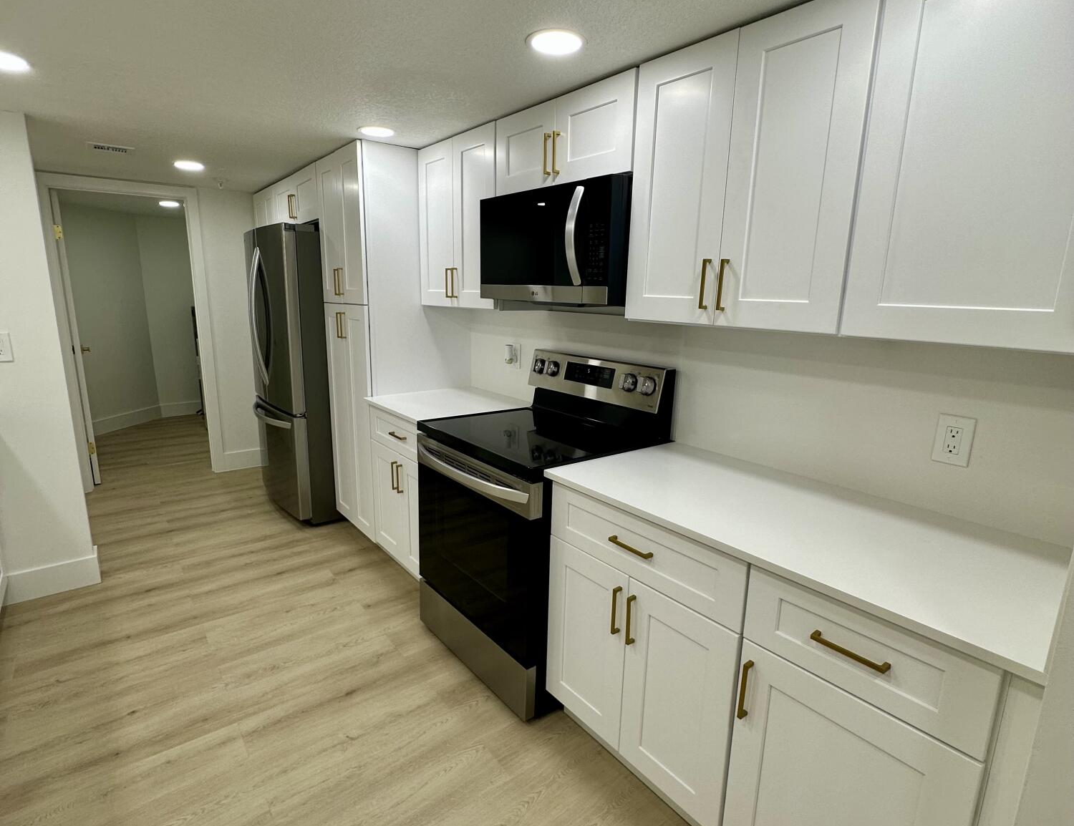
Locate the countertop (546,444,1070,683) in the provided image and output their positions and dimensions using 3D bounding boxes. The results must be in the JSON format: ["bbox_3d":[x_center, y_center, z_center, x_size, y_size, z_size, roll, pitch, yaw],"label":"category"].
[{"bbox_3d":[0.649,0.264,1.538,0.637,0.023,1.217,-8,15,-37],"label":"countertop"}]

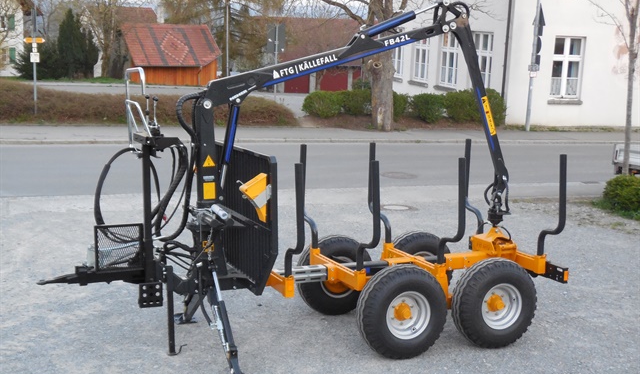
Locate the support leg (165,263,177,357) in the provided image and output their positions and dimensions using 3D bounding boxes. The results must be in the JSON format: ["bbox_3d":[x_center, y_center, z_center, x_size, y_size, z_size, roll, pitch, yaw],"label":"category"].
[{"bbox_3d":[-1.312,1.097,7.529,0.085,0.800,0.075,-2,8,-23],"label":"support leg"}]

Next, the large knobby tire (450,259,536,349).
[{"bbox_3d":[1.635,1.085,7.950,0.824,0.824,0.275,-2,8,-23],"label":"large knobby tire"}]

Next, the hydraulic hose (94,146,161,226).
[{"bbox_3d":[-1.614,-0.005,7.163,0.494,0.656,0.220,-2,8,-23],"label":"hydraulic hose"}]

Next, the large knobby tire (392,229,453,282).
[{"bbox_3d":[1.065,0.890,9.293,0.824,0.824,0.275,-2,8,-23],"label":"large knobby tire"}]

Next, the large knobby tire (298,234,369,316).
[{"bbox_3d":[0.164,0.925,8.915,0.824,0.824,0.275,-2,8,-23],"label":"large knobby tire"}]

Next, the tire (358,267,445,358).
[{"bbox_3d":[0.734,1.119,7.572,0.824,0.824,0.275,-2,8,-23],"label":"tire"}]

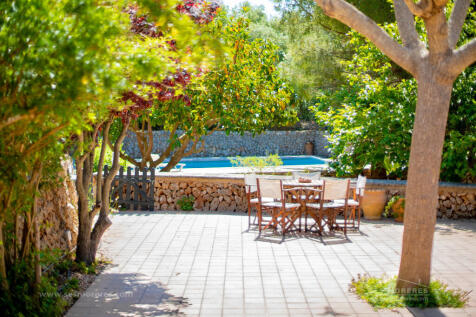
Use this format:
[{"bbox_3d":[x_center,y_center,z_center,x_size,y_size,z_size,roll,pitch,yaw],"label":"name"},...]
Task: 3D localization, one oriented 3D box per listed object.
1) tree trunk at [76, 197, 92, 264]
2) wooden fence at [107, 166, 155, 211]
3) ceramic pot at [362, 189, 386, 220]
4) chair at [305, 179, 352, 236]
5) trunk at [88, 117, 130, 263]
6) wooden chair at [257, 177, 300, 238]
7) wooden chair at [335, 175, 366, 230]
[{"bbox_3d":[-1.960,0.921,8.504,0.190,0.860,0.200,0,4,0],"label":"tree trunk"},{"bbox_3d":[-2.155,0.621,13.234,1.010,0.870,0.070,0,4,7],"label":"wooden fence"},{"bbox_3d":[2.490,0.849,12.227,0.450,0.540,0.450,0,4,0],"label":"ceramic pot"},{"bbox_3d":[1.438,0.778,10.644,0.540,0.880,0.530,-1,4,-22],"label":"chair"},{"bbox_3d":[-1.650,0.426,8.493,0.500,1.850,0.360,0,4,0],"label":"trunk"},{"bbox_3d":[0.668,0.769,10.779,0.540,0.880,0.530,3,5,39],"label":"wooden chair"},{"bbox_3d":[1.850,0.744,11.188,0.530,0.880,0.540,0,4,-1],"label":"wooden chair"}]

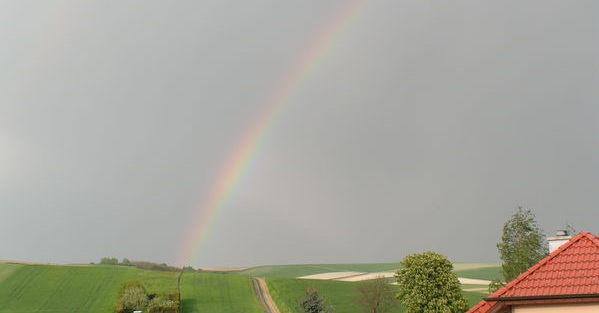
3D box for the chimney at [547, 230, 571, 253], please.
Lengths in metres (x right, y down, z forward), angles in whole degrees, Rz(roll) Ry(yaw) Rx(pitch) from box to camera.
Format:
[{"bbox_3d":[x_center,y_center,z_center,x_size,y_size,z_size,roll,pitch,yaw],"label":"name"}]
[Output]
[{"bbox_3d":[7.993,2.746,38.000,0.780,0.980,0.680,-5,-9,25],"label":"chimney"}]

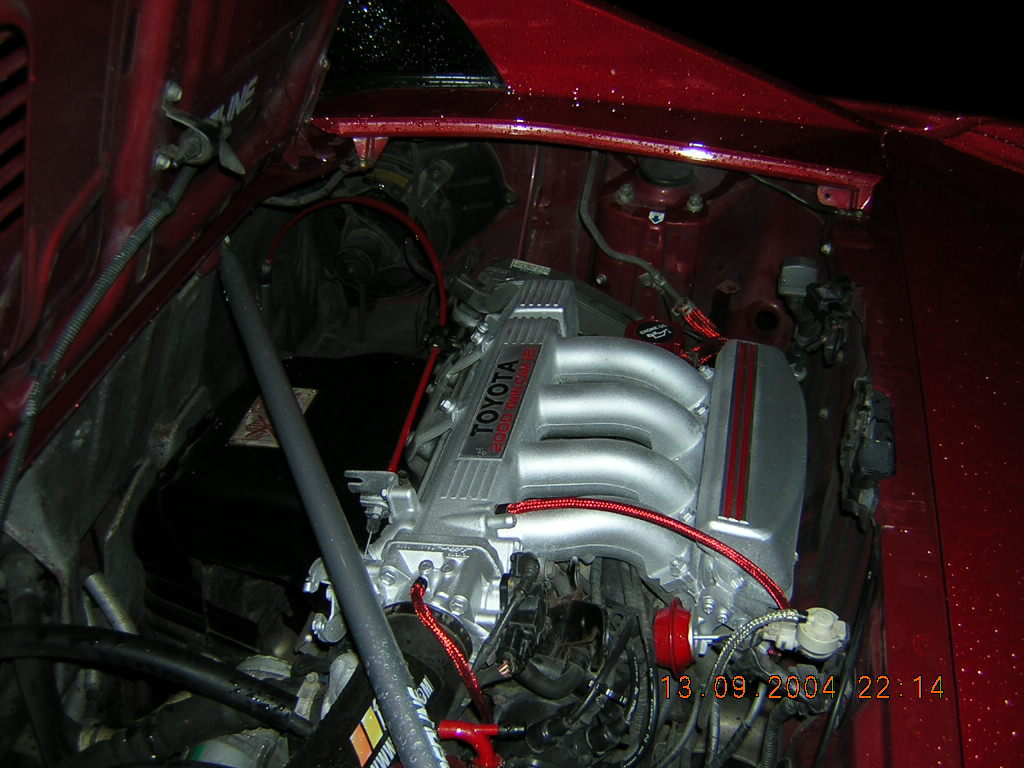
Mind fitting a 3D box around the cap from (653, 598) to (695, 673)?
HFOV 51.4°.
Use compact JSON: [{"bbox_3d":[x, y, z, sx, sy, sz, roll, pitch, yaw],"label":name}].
[{"bbox_3d":[0.147,0.229,0.970,0.036,0.064,0.062,-3,35,13],"label":"cap"}]

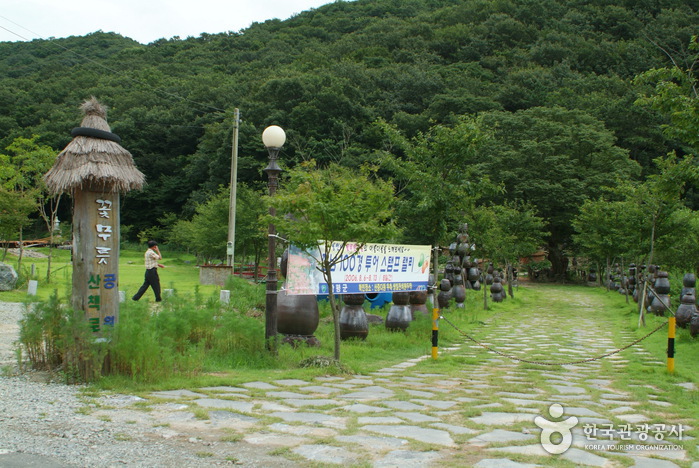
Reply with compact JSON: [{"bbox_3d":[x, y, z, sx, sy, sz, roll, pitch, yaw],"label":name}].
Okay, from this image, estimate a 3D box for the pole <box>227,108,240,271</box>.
[{"bbox_3d":[-5.257,-1.858,37.000,0.330,7.700,0.330,2,-1,0],"label":"pole"}]

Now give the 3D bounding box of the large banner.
[{"bbox_3d":[0.237,0.575,13.300,2.860,0.770,0.050,1,-1,-33],"label":"large banner"}]

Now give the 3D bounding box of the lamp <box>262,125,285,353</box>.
[{"bbox_3d":[-1.154,0.084,12.400,0.350,3.470,0.350,1,-1,0],"label":"lamp"}]

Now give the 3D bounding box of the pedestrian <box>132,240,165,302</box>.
[{"bbox_3d":[-5.613,1.047,22.800,0.820,1.680,0.500,1,-1,-3],"label":"pedestrian"}]

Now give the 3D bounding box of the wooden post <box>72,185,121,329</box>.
[{"bbox_3d":[-3.223,0.554,10.400,0.460,2.320,0.420,1,-1,-37],"label":"wooden post"}]

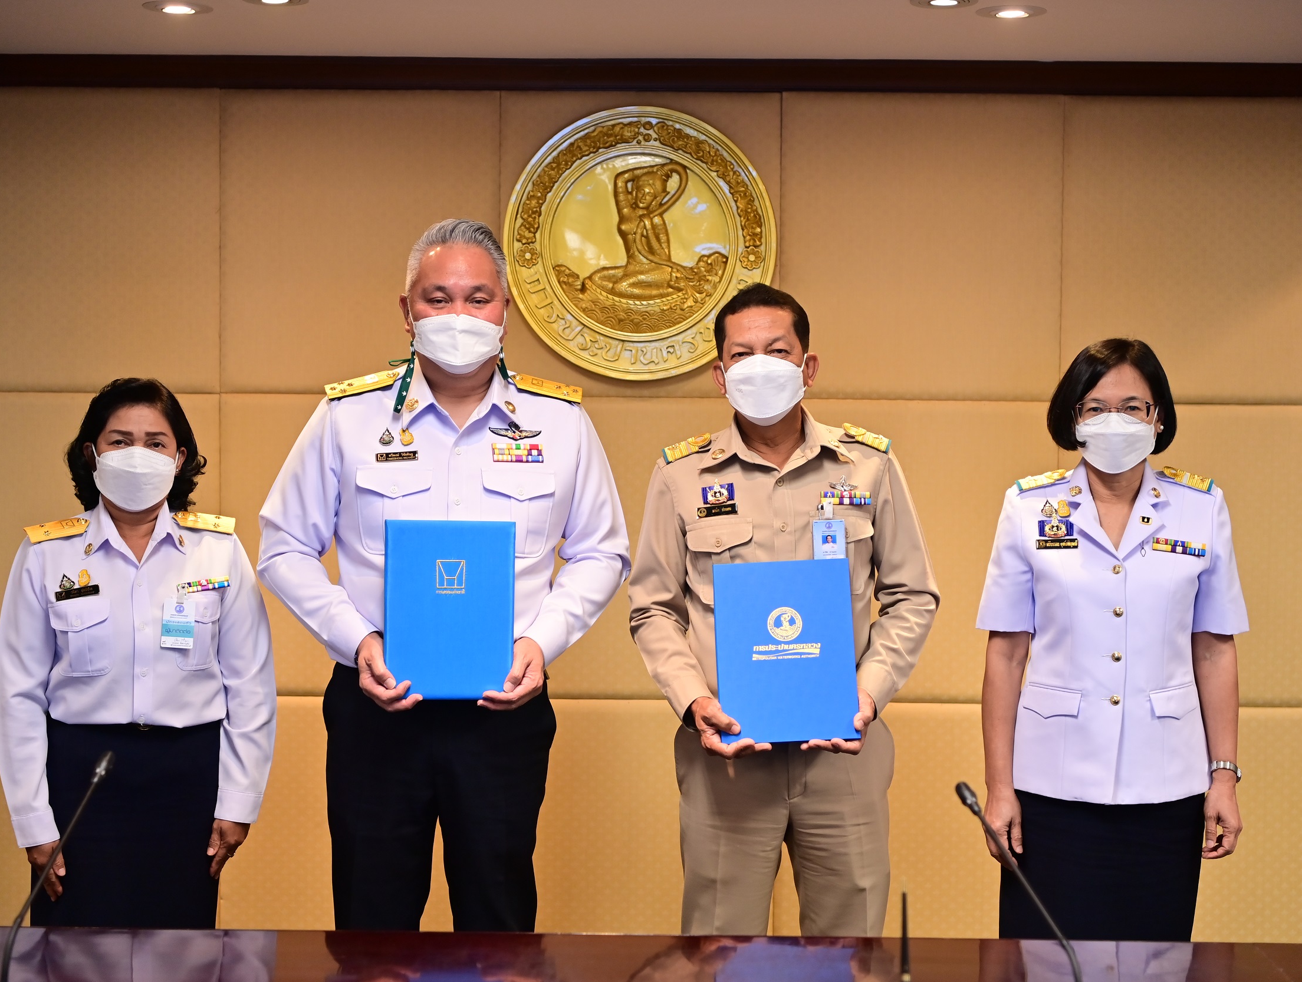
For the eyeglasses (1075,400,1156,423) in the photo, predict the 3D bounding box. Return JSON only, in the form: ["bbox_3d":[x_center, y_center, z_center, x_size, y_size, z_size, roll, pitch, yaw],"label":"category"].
[{"bbox_3d":[0.795,-0.137,3.514,0.136,0.040,0.135,1,3,11],"label":"eyeglasses"}]

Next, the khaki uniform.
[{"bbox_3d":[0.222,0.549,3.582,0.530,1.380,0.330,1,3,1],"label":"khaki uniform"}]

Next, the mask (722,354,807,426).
[{"bbox_3d":[0.194,-0.173,3.500,0.140,0.122,0.090,-3,3,2],"label":"mask"}]

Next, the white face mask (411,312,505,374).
[{"bbox_3d":[-0.330,-0.253,3.500,0.153,0.106,0.090,1,3,-3],"label":"white face mask"}]

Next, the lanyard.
[{"bbox_3d":[-0.347,-0.186,3.550,0.200,0.120,0.150,0,3,-2],"label":"lanyard"}]

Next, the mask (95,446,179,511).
[{"bbox_3d":[-0.881,-0.021,3.500,0.143,0.112,0.085,2,3,-8],"label":"mask"}]

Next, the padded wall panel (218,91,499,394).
[{"bbox_3d":[-0.609,-0.519,4.303,0.586,0.637,0.050,1,3,1],"label":"padded wall panel"}]

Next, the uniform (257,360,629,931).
[{"bbox_3d":[-0.355,0.534,3.612,0.630,1.520,0.360,0,3,-1],"label":"uniform"}]

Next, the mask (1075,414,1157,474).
[{"bbox_3d":[0.785,-0.080,3.460,0.140,0.107,0.085,1,3,11],"label":"mask"}]

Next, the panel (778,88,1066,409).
[{"bbox_3d":[0.579,-0.522,4.419,0.602,0.654,0.060,1,3,1],"label":"panel"}]

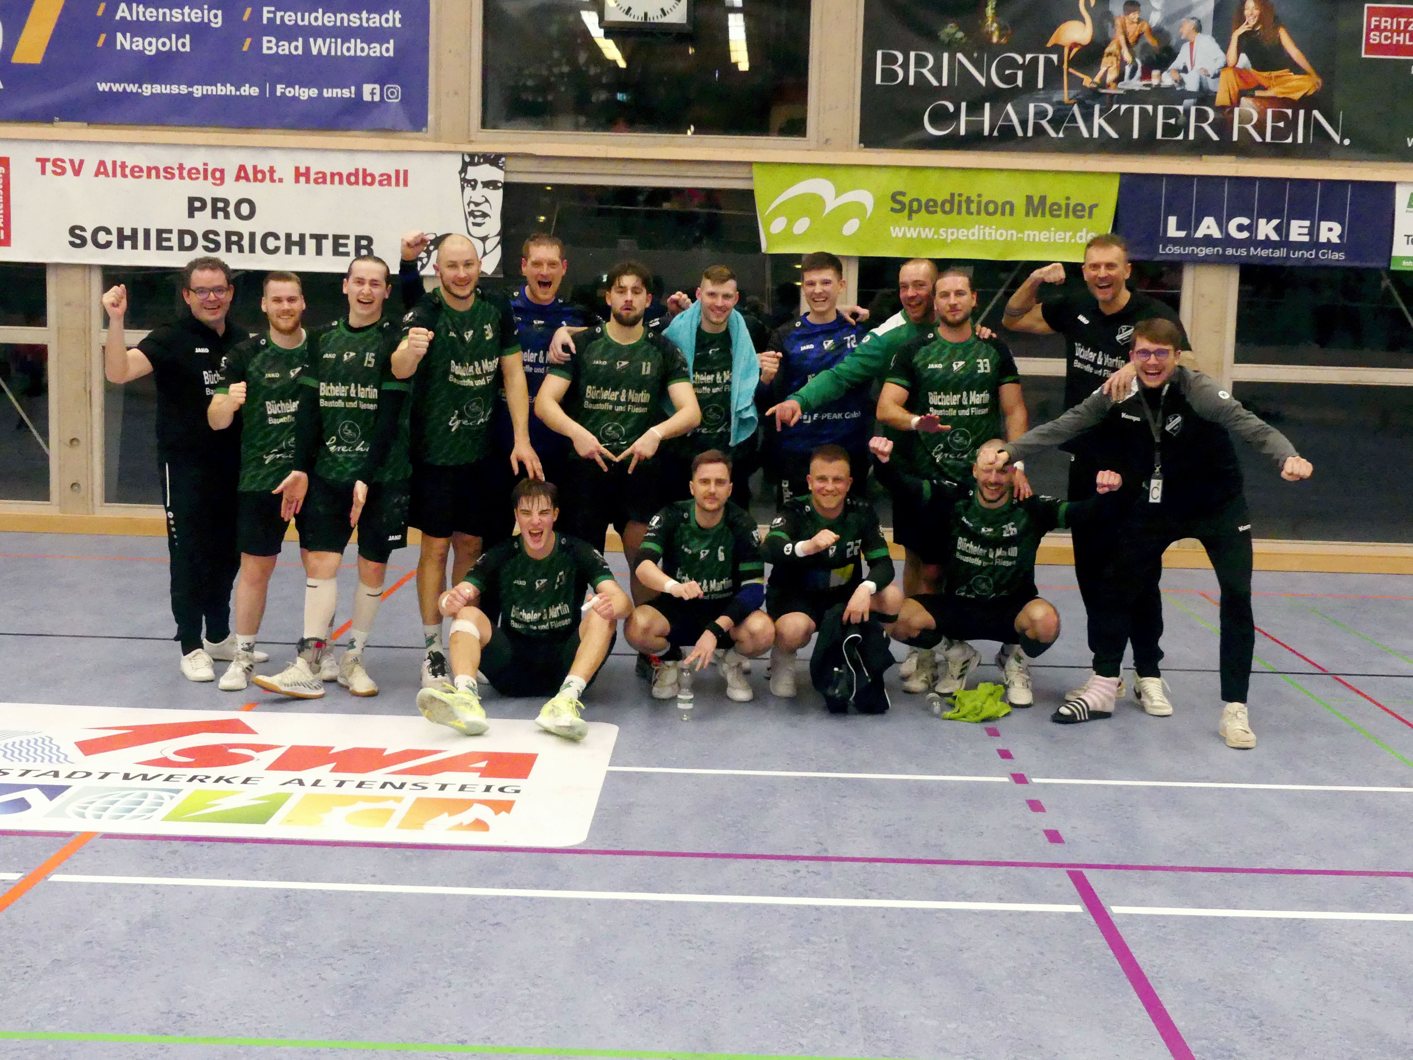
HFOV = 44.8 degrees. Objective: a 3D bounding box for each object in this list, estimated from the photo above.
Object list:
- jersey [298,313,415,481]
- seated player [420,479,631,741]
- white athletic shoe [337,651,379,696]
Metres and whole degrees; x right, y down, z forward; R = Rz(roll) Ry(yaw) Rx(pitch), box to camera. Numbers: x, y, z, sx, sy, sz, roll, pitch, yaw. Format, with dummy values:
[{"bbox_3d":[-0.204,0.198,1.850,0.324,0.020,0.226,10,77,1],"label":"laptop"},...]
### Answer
[{"bbox_3d":[-1.481,-0.546,7.245,0.450,0.700,0.280,3,7,13],"label":"jersey"},{"bbox_3d":[-0.728,0.273,6.940,0.820,0.915,1.020,1,7,-3],"label":"seated player"},{"bbox_3d":[-1.504,0.620,7.350,0.110,0.120,0.300,-2,8,-24],"label":"white athletic shoe"}]

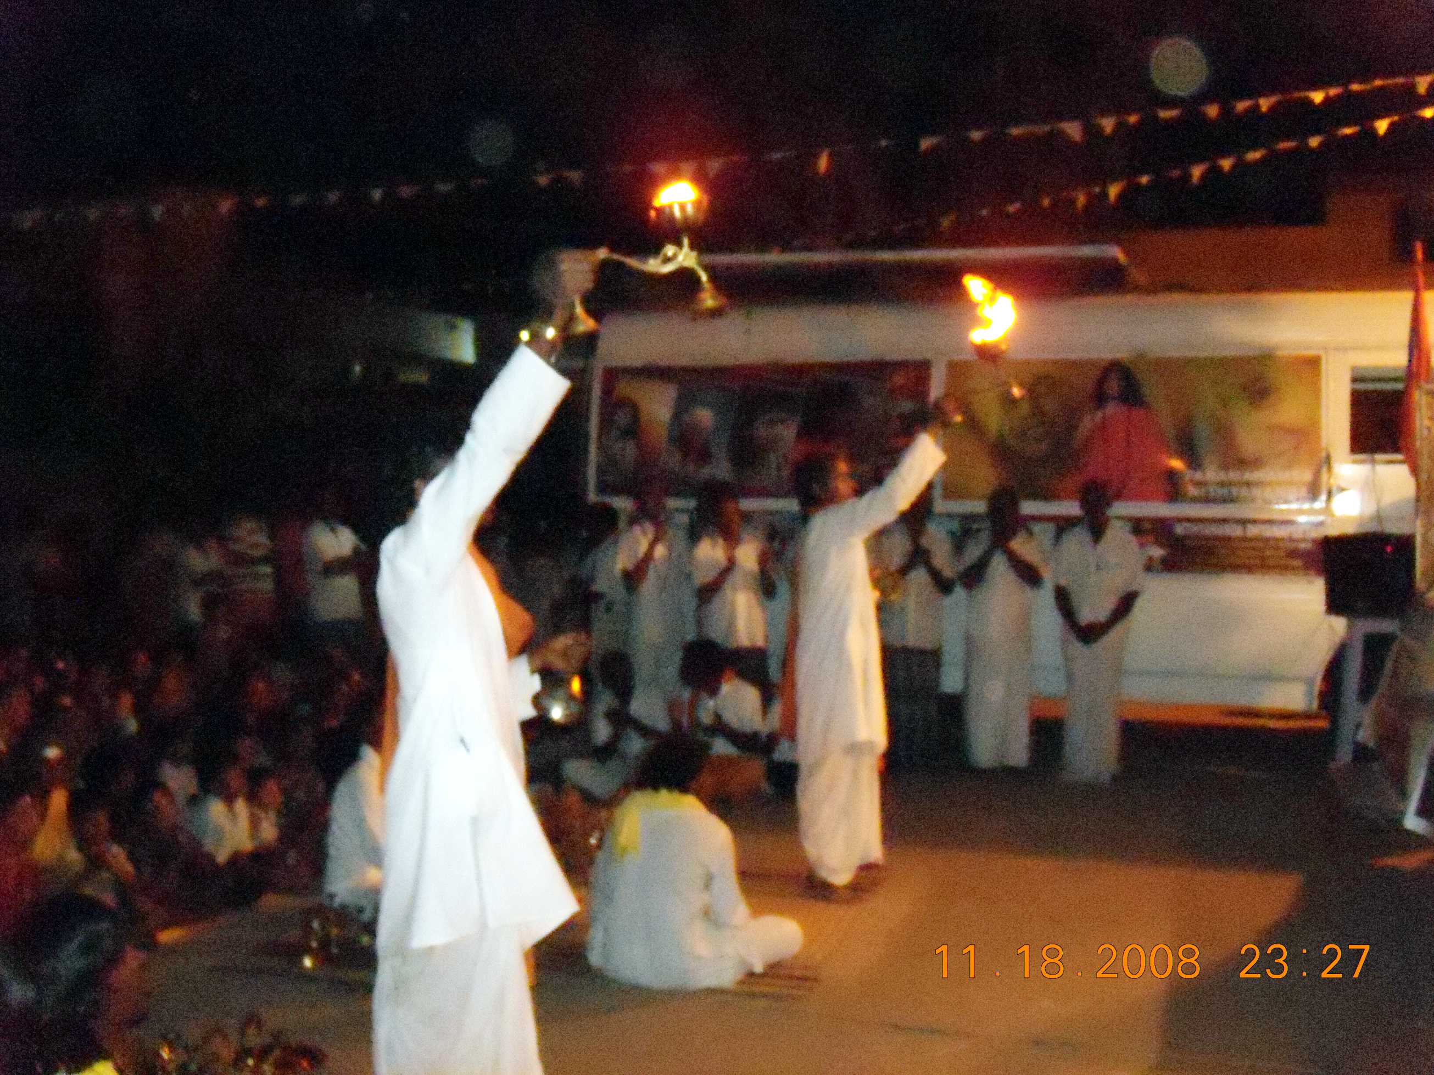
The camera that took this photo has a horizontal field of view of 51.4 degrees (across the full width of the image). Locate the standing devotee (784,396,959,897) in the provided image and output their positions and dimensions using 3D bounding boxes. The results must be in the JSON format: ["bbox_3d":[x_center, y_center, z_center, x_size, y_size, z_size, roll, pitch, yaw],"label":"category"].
[{"bbox_3d":[0.599,0.414,5.800,0.640,1.930,0.520,1,0,-11],"label":"standing devotee"}]

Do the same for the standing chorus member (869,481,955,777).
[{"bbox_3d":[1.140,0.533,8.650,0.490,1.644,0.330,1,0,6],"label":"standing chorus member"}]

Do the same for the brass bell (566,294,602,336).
[{"bbox_3d":[-0.297,-0.482,3.250,0.078,0.088,0.078,-6,3,0],"label":"brass bell"}]

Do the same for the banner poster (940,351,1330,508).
[{"bbox_3d":[2.498,-0.647,9.073,2.247,0.919,0.050,1,0,14],"label":"banner poster"}]

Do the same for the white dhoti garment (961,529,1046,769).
[{"bbox_3d":[1.667,0.653,8.650,0.490,1.391,0.320,1,0,11],"label":"white dhoti garment"}]

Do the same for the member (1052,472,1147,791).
[{"bbox_3d":[2.104,0.524,8.200,0.500,1.682,0.330,1,0,11],"label":"member"}]

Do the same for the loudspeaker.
[{"bbox_3d":[3.598,0.211,8.250,0.480,0.465,0.400,1,0,14],"label":"loudspeaker"}]

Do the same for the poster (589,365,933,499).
[{"bbox_3d":[0.263,-0.682,9.610,2.212,0.880,0.050,1,0,14],"label":"poster"}]

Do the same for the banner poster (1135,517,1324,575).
[{"bbox_3d":[3.057,0.054,8.941,1.123,0.342,0.050,1,0,14],"label":"banner poster"}]

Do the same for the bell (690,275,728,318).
[{"bbox_3d":[-0.018,-0.525,3.250,0.080,0.090,0.080,-9,3,0],"label":"bell"}]

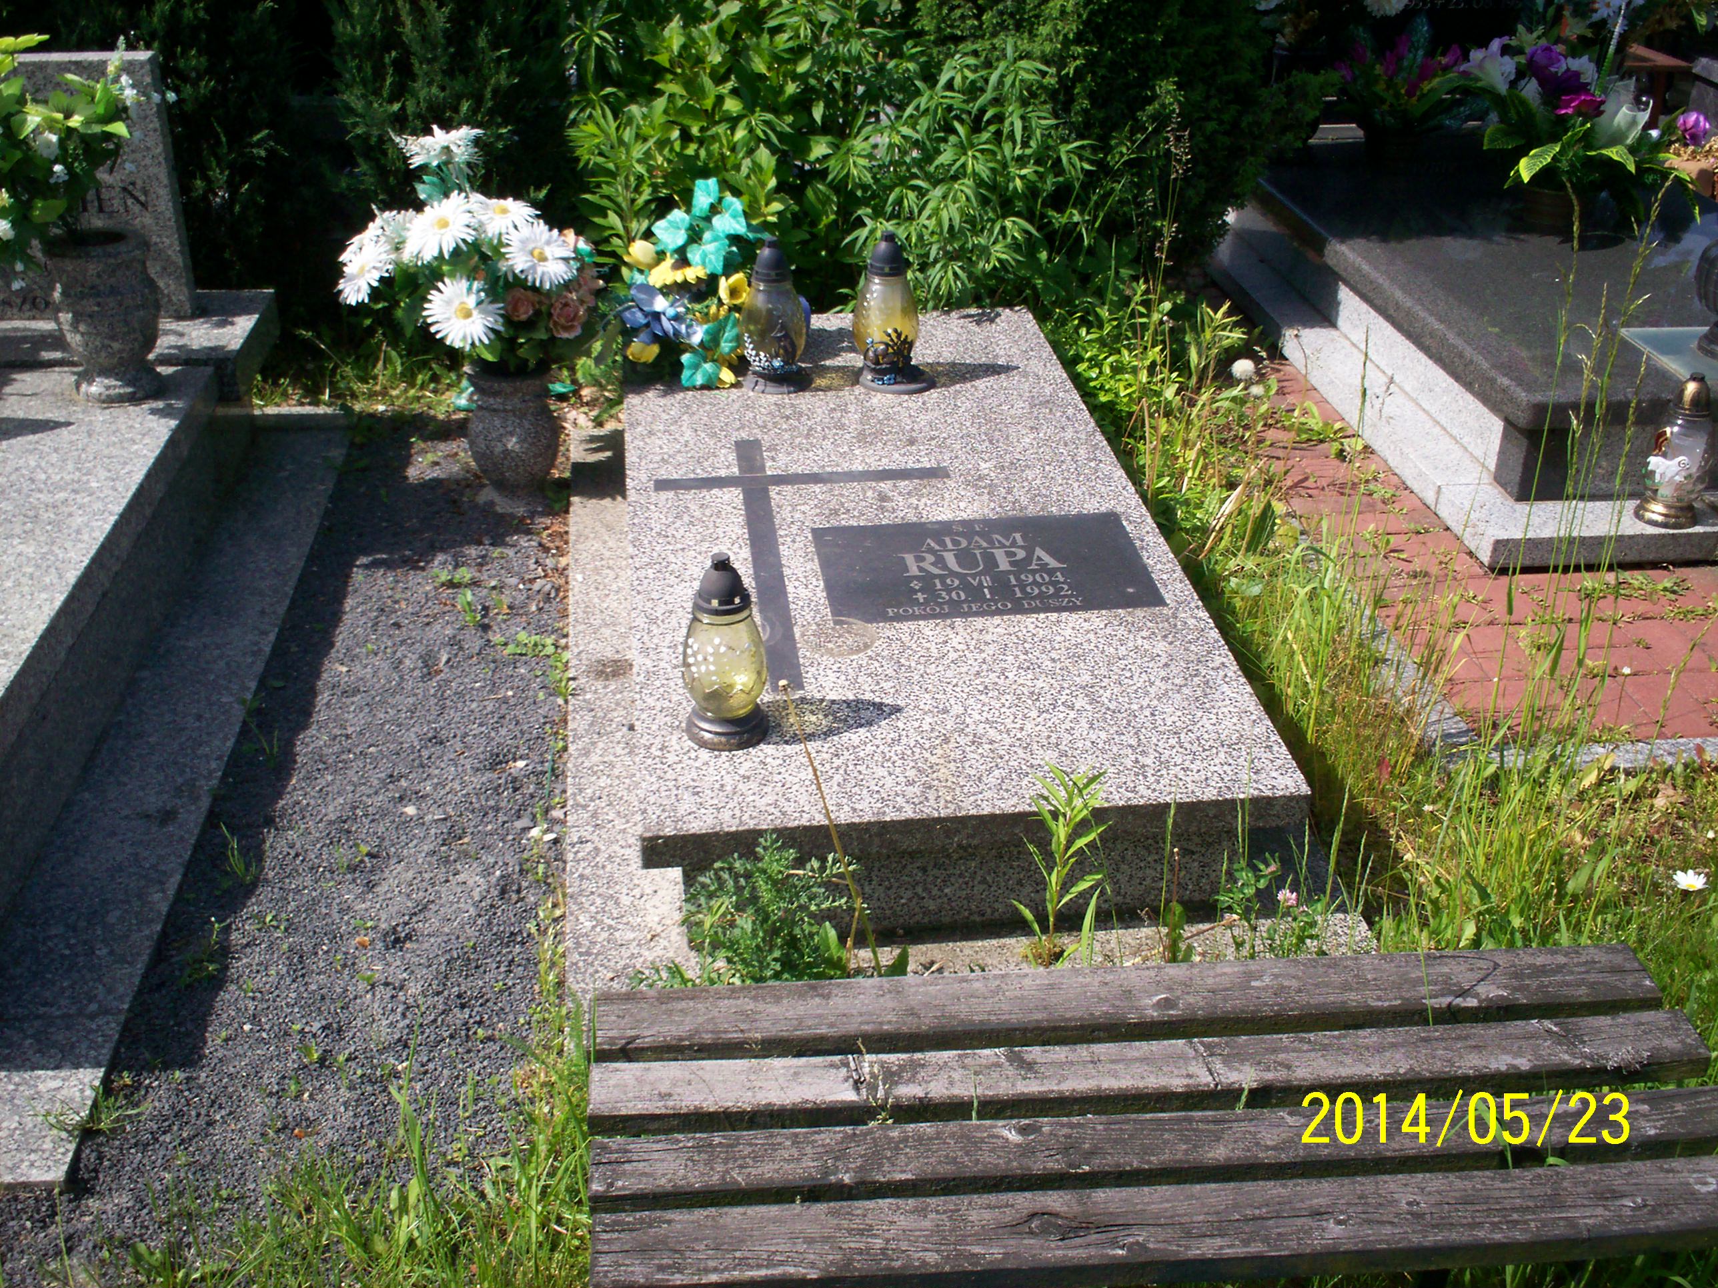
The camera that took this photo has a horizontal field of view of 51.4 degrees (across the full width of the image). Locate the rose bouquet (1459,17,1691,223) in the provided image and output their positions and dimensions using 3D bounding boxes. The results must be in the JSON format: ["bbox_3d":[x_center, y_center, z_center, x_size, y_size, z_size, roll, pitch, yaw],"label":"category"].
[{"bbox_3d":[1.777,-1.244,4.339,0.500,0.400,0.420,-3,30,-7],"label":"rose bouquet"}]

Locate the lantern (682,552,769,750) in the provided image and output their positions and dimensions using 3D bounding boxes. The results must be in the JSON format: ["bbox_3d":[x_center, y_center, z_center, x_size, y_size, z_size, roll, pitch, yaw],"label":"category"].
[{"bbox_3d":[-0.167,0.003,2.217,0.109,0.252,0.109,-3,30,-7],"label":"lantern"}]

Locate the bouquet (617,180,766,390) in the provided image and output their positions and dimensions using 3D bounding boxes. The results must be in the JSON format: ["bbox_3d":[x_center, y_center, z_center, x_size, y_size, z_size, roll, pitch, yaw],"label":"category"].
[{"bbox_3d":[-0.299,-0.668,3.224,0.300,0.340,0.250,-3,30,-7],"label":"bouquet"}]

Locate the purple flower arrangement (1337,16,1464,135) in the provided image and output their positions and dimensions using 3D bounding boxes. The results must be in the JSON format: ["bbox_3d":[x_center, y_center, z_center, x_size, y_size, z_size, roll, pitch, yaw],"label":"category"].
[{"bbox_3d":[1.540,-1.562,4.970,0.360,0.330,0.320,-3,30,-7],"label":"purple flower arrangement"}]

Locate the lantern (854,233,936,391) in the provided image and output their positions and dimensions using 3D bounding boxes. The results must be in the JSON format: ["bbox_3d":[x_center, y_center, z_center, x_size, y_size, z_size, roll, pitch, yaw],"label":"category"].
[{"bbox_3d":[0.065,-0.594,3.168,0.140,0.275,0.128,1,30,1],"label":"lantern"}]

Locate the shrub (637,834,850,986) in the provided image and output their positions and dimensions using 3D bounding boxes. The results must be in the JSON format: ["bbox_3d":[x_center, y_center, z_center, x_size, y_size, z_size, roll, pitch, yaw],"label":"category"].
[{"bbox_3d":[-0.138,0.325,2.145,0.240,0.210,0.190,-3,30,-7],"label":"shrub"}]

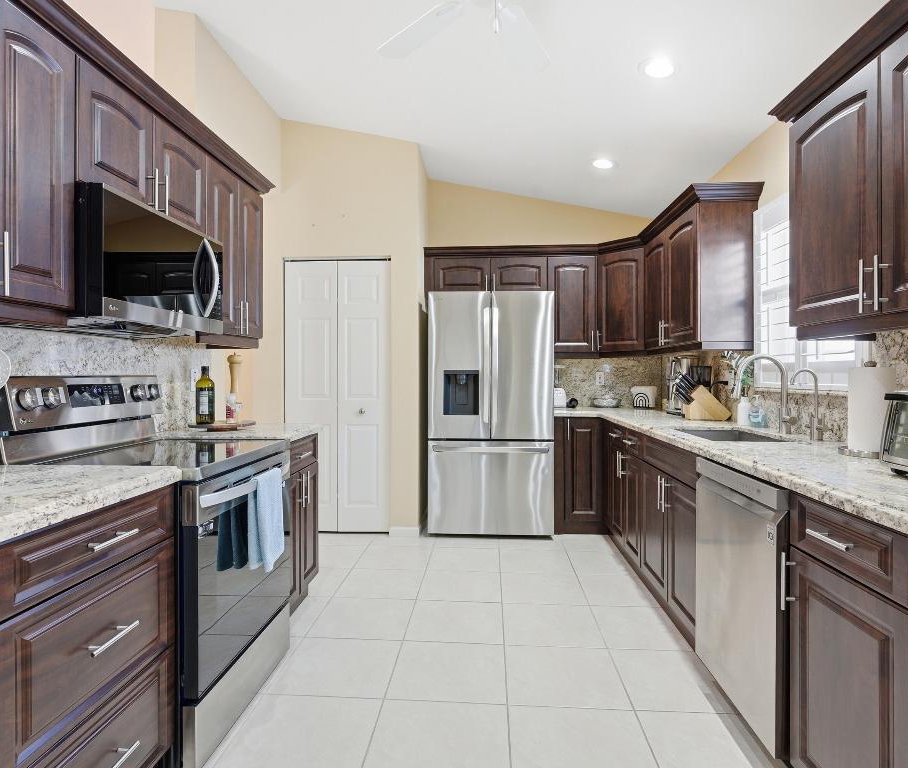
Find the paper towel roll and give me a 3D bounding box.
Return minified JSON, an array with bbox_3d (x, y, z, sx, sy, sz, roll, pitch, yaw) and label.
[{"bbox_3d":[1.431,0.087,1.860,0.130,0.284,0.130,0,1,4],"label":"paper towel roll"}]

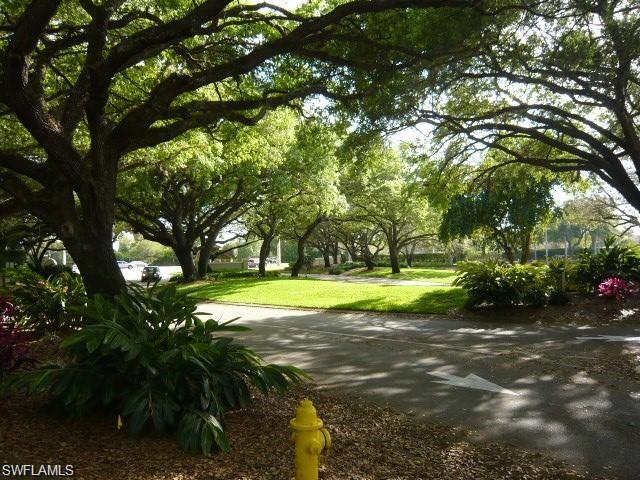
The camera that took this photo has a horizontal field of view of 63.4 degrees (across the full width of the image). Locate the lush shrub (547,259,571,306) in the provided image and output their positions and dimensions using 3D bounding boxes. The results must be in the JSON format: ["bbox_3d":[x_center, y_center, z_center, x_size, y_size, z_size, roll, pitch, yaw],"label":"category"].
[{"bbox_3d":[8.560,1.480,18.500,0.950,1.620,0.950,-1,-3,25],"label":"lush shrub"}]

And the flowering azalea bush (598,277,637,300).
[{"bbox_3d":[10.770,1.780,18.800,1.320,0.860,1.150,-1,-3,27],"label":"flowering azalea bush"}]

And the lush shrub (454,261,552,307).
[{"bbox_3d":[6.600,1.550,18.600,3.250,1.600,2.200,-1,-3,22],"label":"lush shrub"}]

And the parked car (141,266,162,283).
[{"bbox_3d":[-15.950,3.250,49.000,1.750,1.470,4.300,1,-3,-14],"label":"parked car"}]

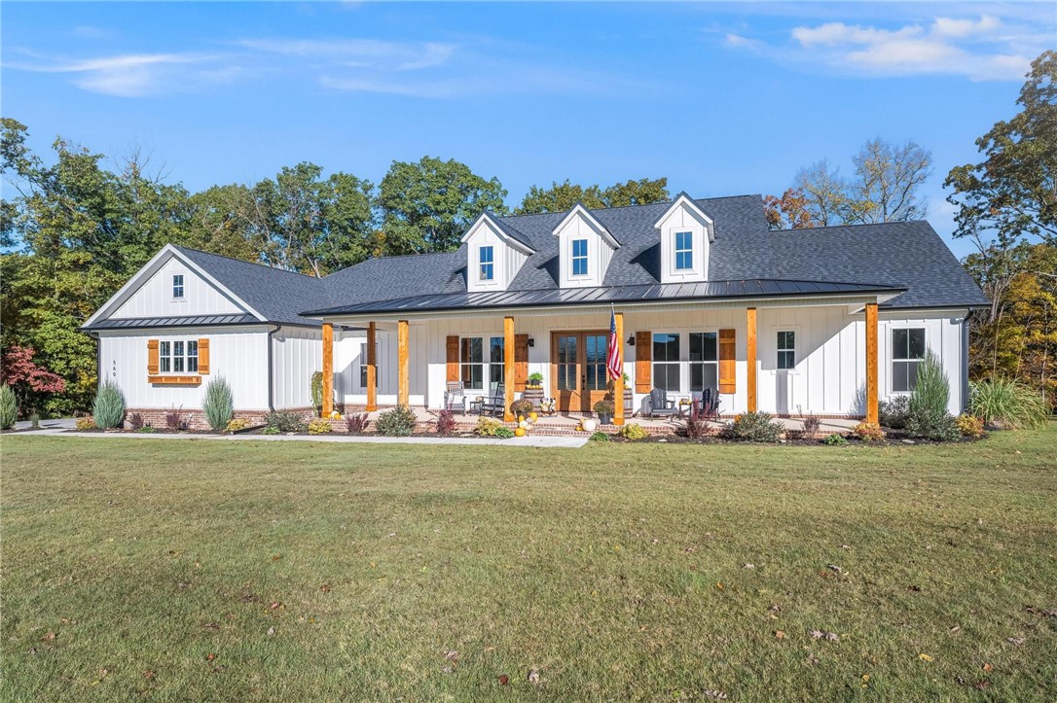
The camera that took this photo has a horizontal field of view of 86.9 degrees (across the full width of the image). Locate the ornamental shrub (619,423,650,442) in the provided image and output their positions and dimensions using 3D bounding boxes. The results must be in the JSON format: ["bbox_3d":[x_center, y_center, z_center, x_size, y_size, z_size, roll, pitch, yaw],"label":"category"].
[{"bbox_3d":[2.464,1.876,12.950,0.680,0.410,0.640,0,-2,17],"label":"ornamental shrub"}]

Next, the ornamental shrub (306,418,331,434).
[{"bbox_3d":[-5.943,2.124,15.800,0.660,0.410,0.620,0,-2,17],"label":"ornamental shrub"}]

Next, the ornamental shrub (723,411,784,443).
[{"bbox_3d":[5.000,1.677,12.400,1.220,0.660,1.080,0,-2,17],"label":"ornamental shrub"}]

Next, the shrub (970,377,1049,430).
[{"bbox_3d":[12.343,1.348,14.300,1.700,1.320,1.650,0,-2,17],"label":"shrub"}]

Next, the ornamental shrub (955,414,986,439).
[{"bbox_3d":[9.895,1.658,12.500,0.580,0.530,0.570,0,-2,17],"label":"ornamental shrub"}]

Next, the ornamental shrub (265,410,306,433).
[{"bbox_3d":[-7.534,2.174,17.300,1.160,0.650,1.080,0,-2,17],"label":"ornamental shrub"}]

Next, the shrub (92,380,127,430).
[{"bbox_3d":[-15.422,1.950,20.500,1.030,1.830,1.020,0,-2,17],"label":"shrub"}]

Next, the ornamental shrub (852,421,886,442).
[{"bbox_3d":[7.270,1.693,11.900,0.640,0.450,0.620,0,-2,17],"label":"ornamental shrub"}]

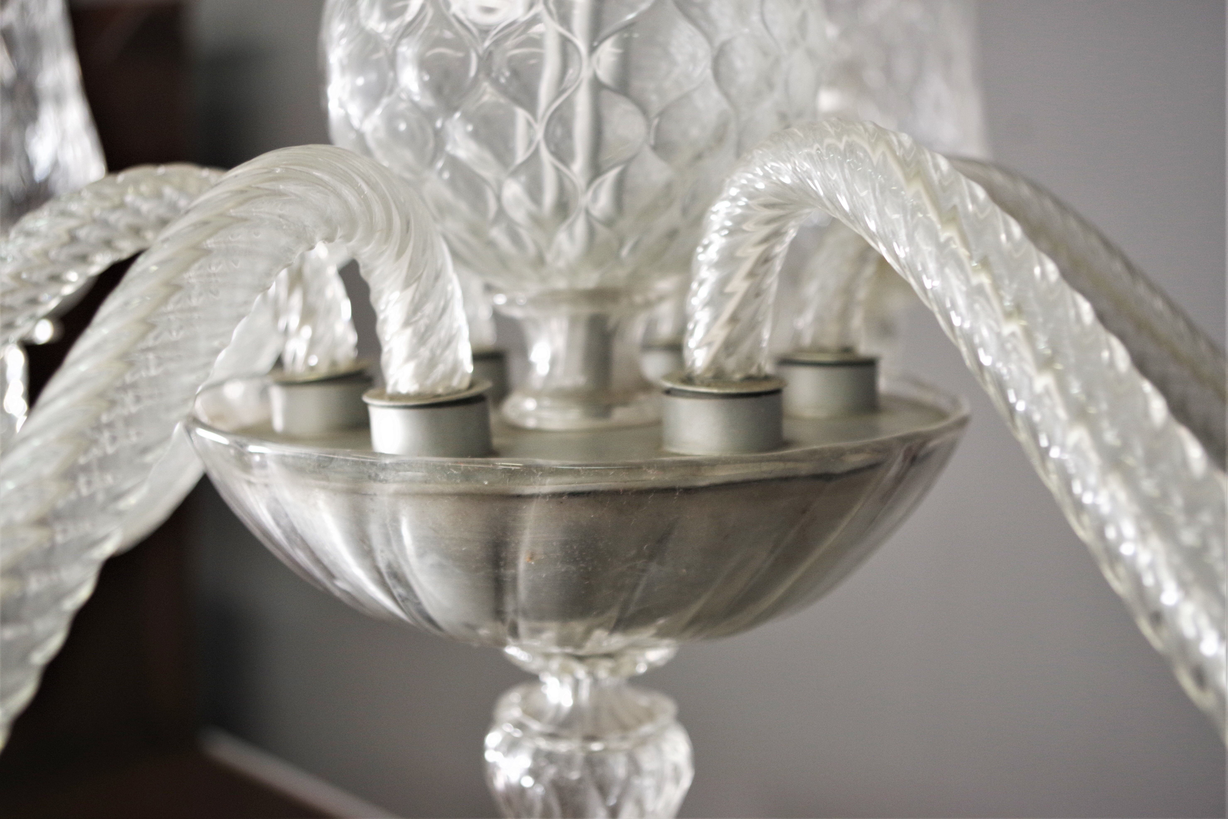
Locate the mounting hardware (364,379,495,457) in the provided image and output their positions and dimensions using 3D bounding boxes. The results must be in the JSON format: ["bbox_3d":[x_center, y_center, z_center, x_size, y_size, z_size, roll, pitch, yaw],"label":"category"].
[{"bbox_3d":[-0.059,0.004,0.508,0.040,0.021,0.040,-7,9,1],"label":"mounting hardware"}]

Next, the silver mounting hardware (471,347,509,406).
[{"bbox_3d":[-0.065,-0.015,0.672,0.040,0.021,0.040,-3,7,0],"label":"silver mounting hardware"}]

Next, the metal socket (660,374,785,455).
[{"bbox_3d":[0.036,0.001,0.510,0.040,0.021,0.040,-2,9,0],"label":"metal socket"}]

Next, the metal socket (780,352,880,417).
[{"bbox_3d":[0.081,-0.010,0.594,0.040,0.021,0.040,0,7,0],"label":"metal socket"}]

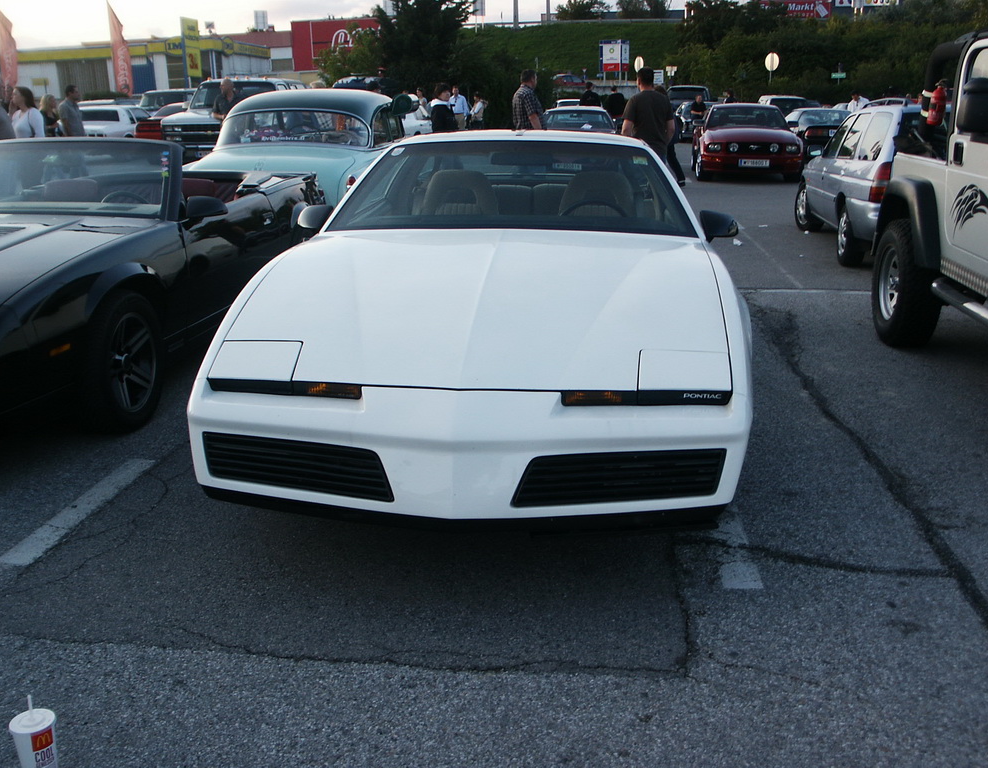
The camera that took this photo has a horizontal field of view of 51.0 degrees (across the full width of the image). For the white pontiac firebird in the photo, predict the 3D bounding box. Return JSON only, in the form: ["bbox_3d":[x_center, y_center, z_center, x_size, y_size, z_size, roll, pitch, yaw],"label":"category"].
[{"bbox_3d":[0.128,-0.566,5.158,1.850,1.270,4.800,1,16,6],"label":"white pontiac firebird"}]

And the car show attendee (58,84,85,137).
[{"bbox_3d":[-5.724,-3.176,14.229,0.320,1.780,0.490,7,17,28],"label":"car show attendee"}]

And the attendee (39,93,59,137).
[{"bbox_3d":[-7.873,-4.355,18.511,0.360,1.570,0.470,11,19,35],"label":"attendee"}]

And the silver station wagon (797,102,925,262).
[{"bbox_3d":[4.016,-2.008,9.882,1.710,1.420,4.300,1,15,9],"label":"silver station wagon"}]

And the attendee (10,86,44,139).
[{"bbox_3d":[-6.081,-3.102,13.715,0.340,1.600,0.470,-15,21,-42],"label":"attendee"}]

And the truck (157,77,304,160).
[{"bbox_3d":[-5.172,-5.505,21.869,2.000,1.820,5.100,1,16,3],"label":"truck"}]

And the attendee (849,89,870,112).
[{"bbox_3d":[8.640,-6.124,24.719,0.520,1.700,0.380,3,15,14],"label":"attendee"}]

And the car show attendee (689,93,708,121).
[{"bbox_3d":[5.870,-7.413,29.719,0.500,1.700,0.360,-1,15,0],"label":"car show attendee"}]

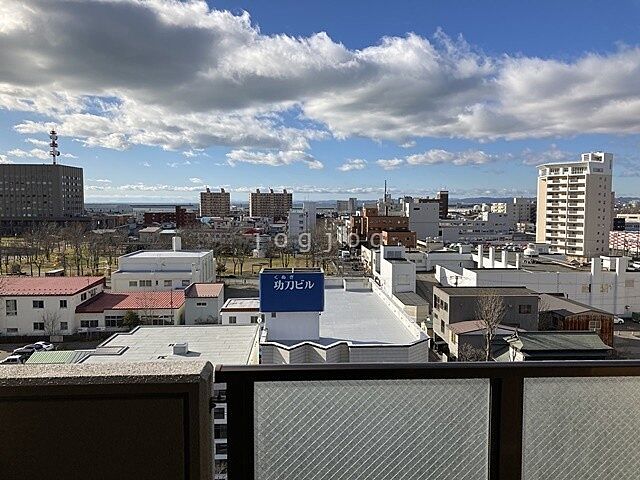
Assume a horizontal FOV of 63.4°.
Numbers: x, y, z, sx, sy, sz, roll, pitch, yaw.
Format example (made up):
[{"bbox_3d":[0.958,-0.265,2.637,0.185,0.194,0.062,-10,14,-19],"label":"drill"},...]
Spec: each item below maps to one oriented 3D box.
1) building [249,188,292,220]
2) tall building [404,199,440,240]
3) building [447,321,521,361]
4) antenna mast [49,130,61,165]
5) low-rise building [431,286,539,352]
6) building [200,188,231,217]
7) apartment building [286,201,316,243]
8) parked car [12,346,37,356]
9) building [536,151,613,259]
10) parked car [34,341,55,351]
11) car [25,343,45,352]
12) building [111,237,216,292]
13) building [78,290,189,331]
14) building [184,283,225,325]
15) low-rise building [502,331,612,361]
[{"bbox_3d":[-50.835,-35.803,549.345,43.500,36.300,11.500,0,4,1],"label":"building"},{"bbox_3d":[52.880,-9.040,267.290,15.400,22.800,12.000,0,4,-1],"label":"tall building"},{"bbox_3d":[23.770,14.108,74.042,10.000,4.500,5.300,0,4,-3],"label":"building"},{"bbox_3d":[-163.413,-56.812,319.000,4.800,22.000,4.600,0,4,-3],"label":"antenna mast"},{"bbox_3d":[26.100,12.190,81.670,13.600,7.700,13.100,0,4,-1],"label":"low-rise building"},{"bbox_3d":[-111.080,-34.670,546.060,28.500,33.000,12.000,-1,4,-19],"label":"building"},{"bbox_3d":[-8.590,-7.815,249.909,13.330,20.400,14.000,0,4,-2],"label":"apartment building"},{"bbox_3d":[-42.010,15.890,73.540,3.900,1.500,1.700,0,4,-1],"label":"parked car"},{"bbox_3d":[96.744,-12.617,197.580,16.000,40.200,20.500,-2,5,-30],"label":"building"},{"bbox_3d":[-41.030,15.690,76.340,3.900,1.500,1.700,0,4,-1],"label":"parked car"},{"bbox_3d":[-41.620,15.780,75.140,3.900,1.500,1.700,0,4,-1],"label":"car"},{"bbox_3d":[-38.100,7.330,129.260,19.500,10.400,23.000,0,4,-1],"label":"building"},{"bbox_3d":[-31.664,12.638,89.688,15.800,5.200,13.000,0,4,-3],"label":"building"},{"bbox_3d":[-21.210,11.930,96.120,6.100,6.100,7.000,0,4,-1],"label":"building"},{"bbox_3d":[31.288,14.310,67.700,11.600,5.000,6.200,0,4,-3],"label":"low-rise building"}]

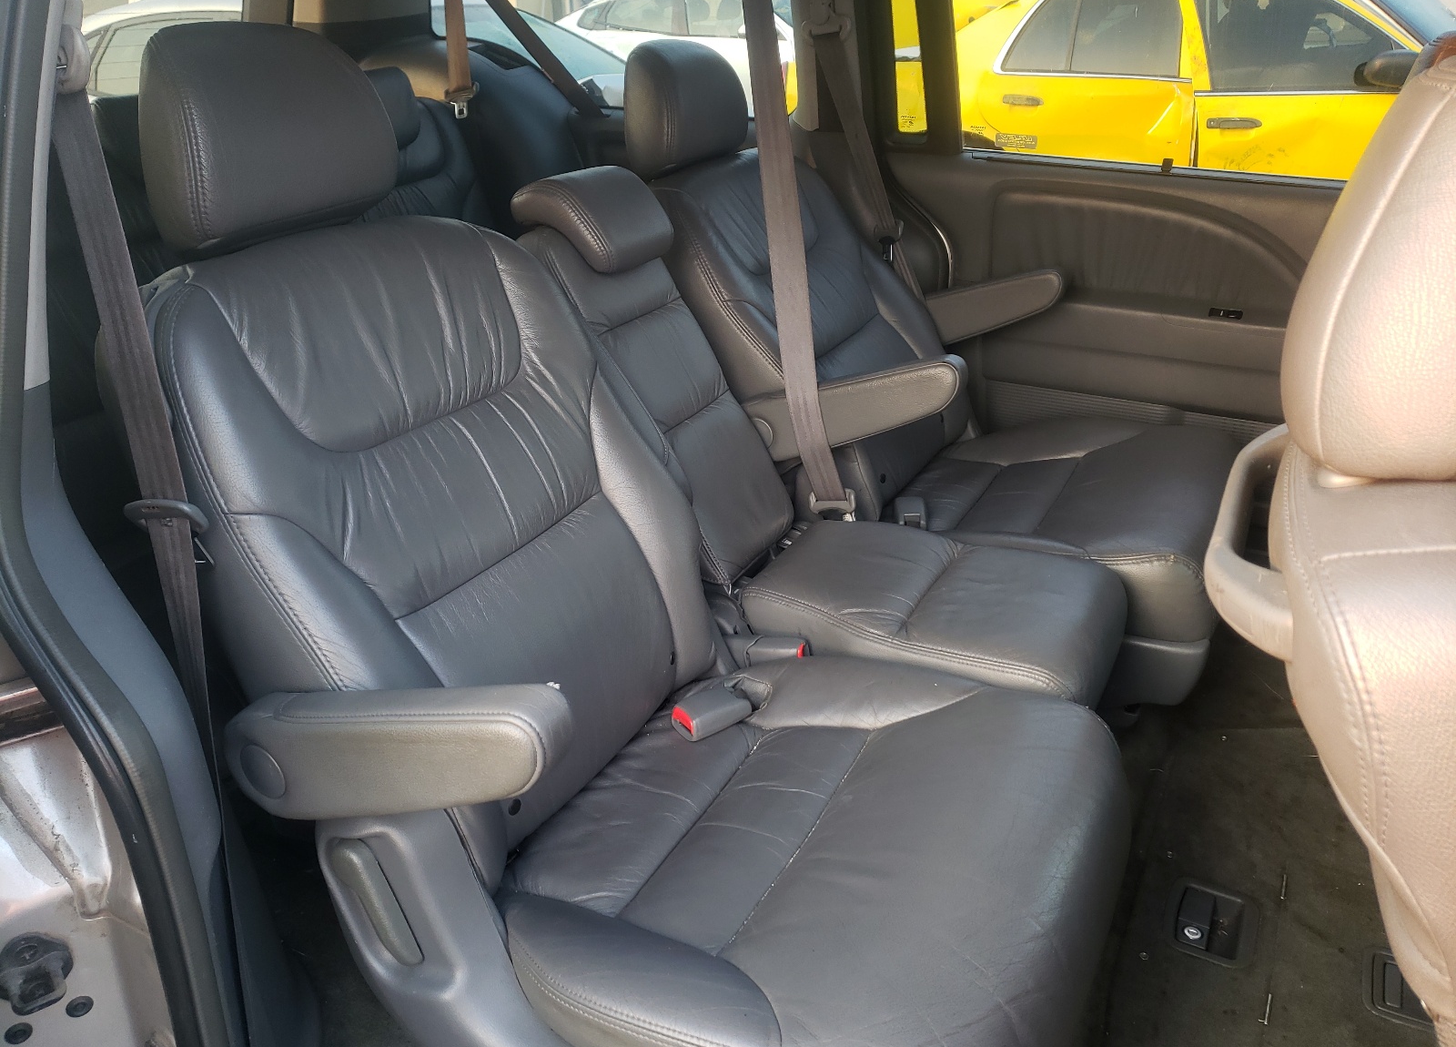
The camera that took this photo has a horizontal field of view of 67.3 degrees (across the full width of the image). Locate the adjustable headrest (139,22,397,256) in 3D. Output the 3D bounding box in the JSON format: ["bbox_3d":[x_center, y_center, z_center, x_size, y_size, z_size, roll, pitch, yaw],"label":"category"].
[{"bbox_3d":[-0.422,-0.359,1.022,0.130,0.197,0.263,19,32,23],"label":"adjustable headrest"}]

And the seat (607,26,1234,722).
[{"bbox_3d":[0.299,-0.273,1.676,0.982,0.830,0.607,15,30,25],"label":"seat"}]

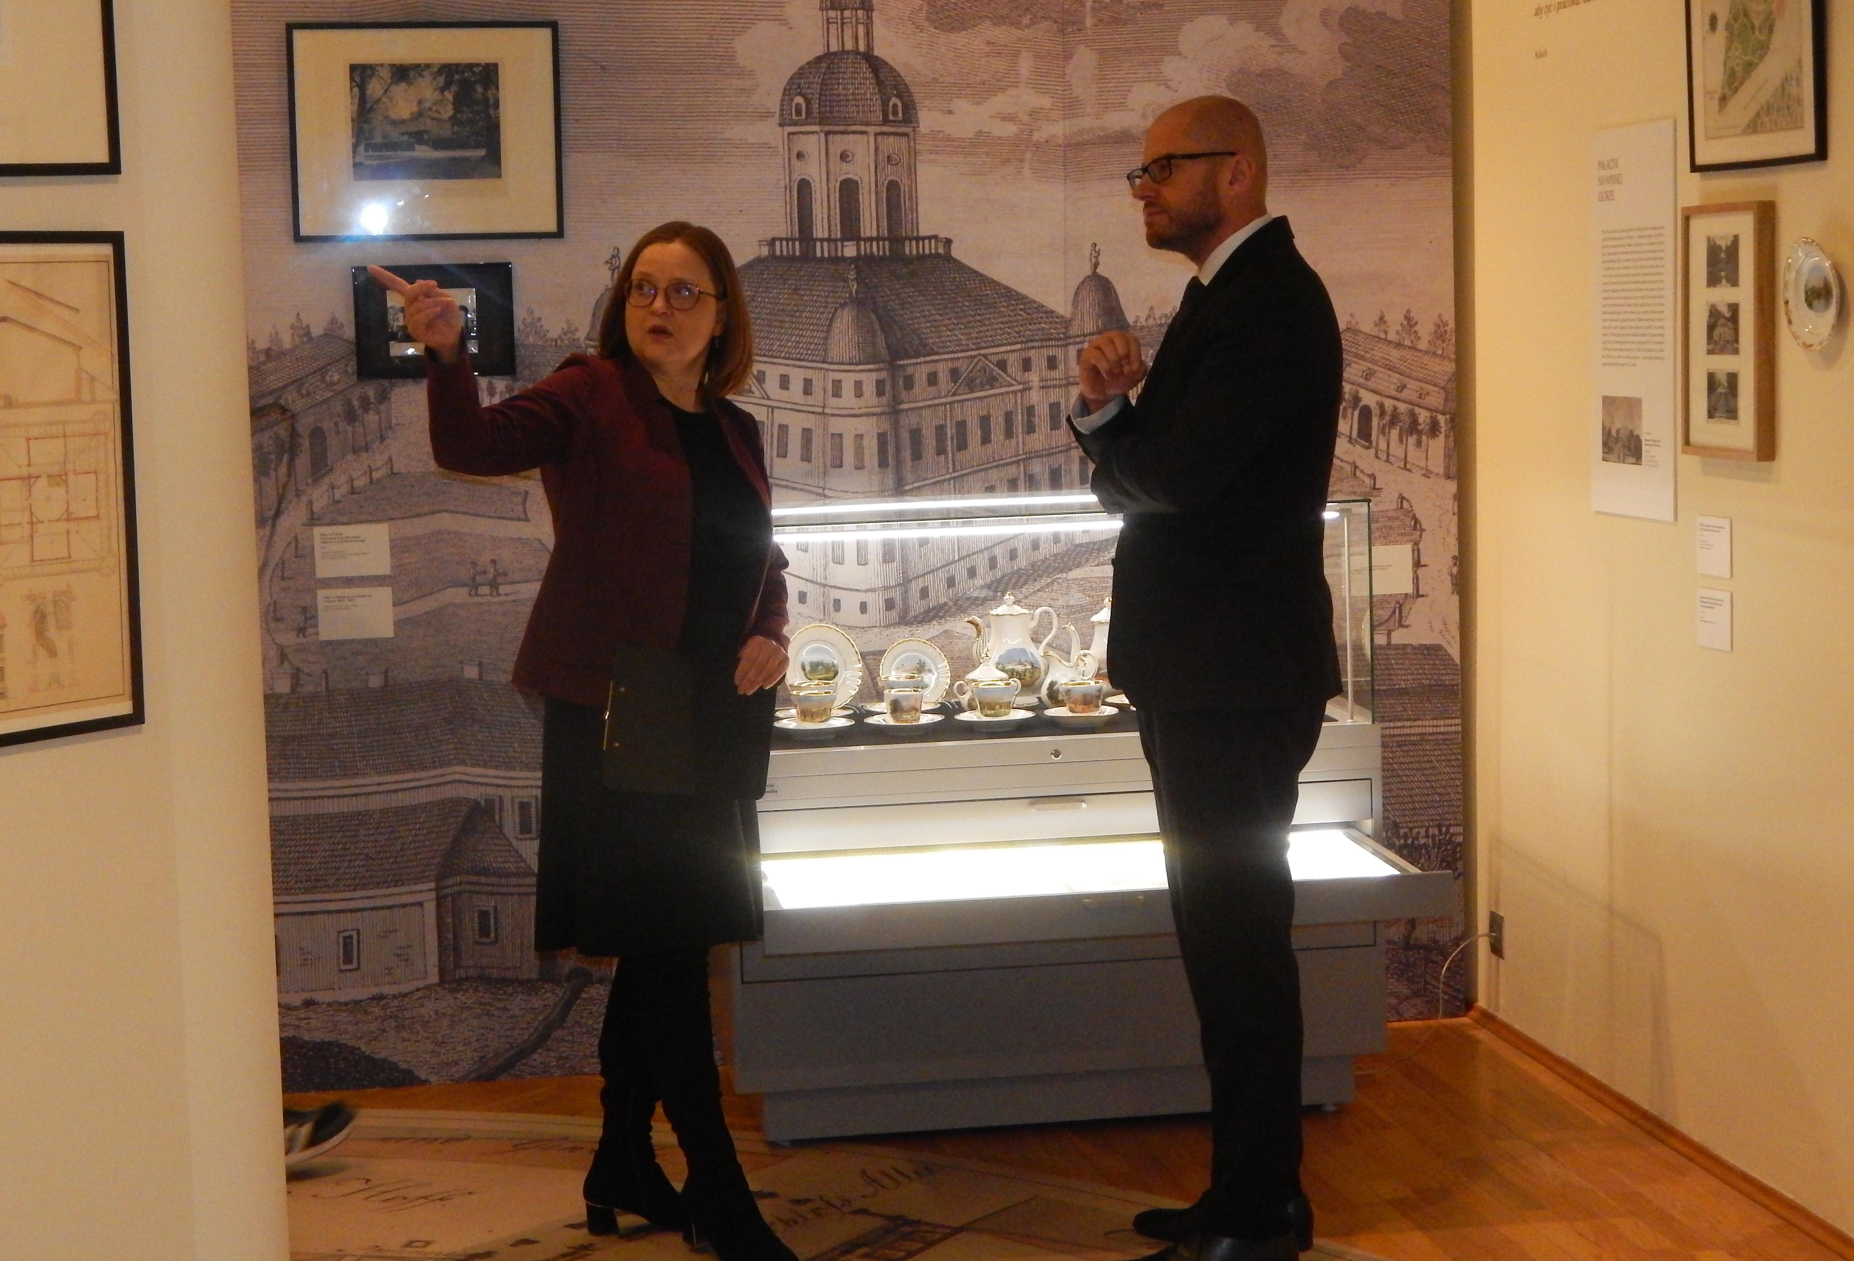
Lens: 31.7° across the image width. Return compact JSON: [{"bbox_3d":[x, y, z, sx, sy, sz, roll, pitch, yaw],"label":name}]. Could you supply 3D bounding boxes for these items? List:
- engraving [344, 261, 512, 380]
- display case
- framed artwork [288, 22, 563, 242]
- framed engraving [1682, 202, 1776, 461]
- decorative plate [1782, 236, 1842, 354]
[{"bbox_3d":[-0.961,-0.605,6.383,0.311,0.222,0.020,-2,6,-9],"label":"engraving"},{"bbox_3d":[0.229,0.350,6.034,1.226,1.148,1.208,-2,6,-9],"label":"display case"},{"bbox_3d":[-0.970,-0.969,6.346,0.521,0.420,0.025,-2,6,-9],"label":"framed artwork"},{"bbox_3d":[1.326,-0.495,5.408,0.030,0.418,0.307,-2,6,-9],"label":"framed engraving"},{"bbox_3d":[1.378,-0.523,5.072,0.030,0.175,0.185,-2,6,-9],"label":"decorative plate"}]

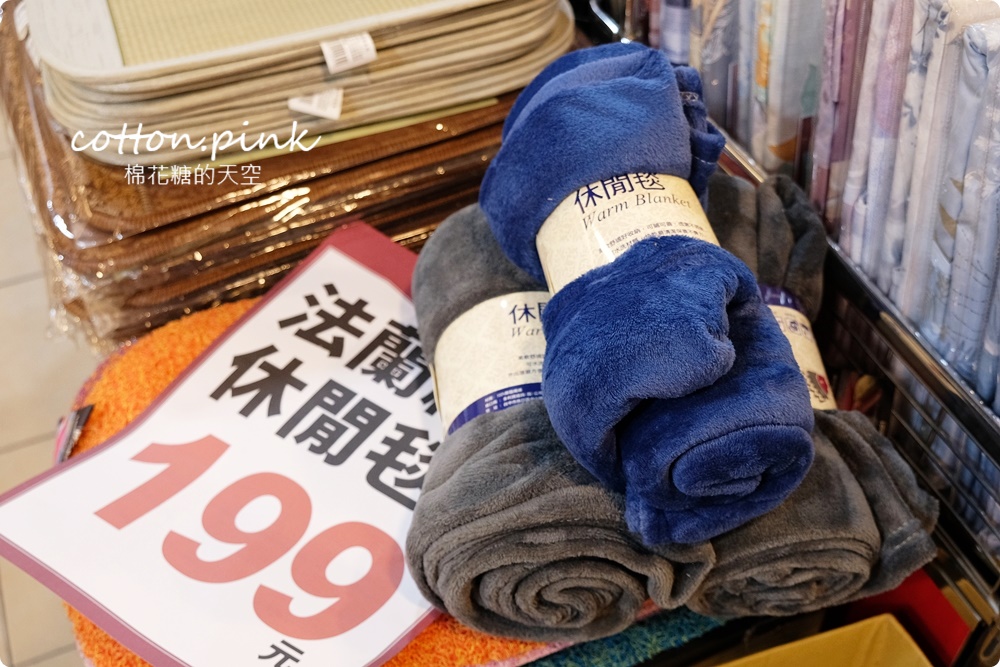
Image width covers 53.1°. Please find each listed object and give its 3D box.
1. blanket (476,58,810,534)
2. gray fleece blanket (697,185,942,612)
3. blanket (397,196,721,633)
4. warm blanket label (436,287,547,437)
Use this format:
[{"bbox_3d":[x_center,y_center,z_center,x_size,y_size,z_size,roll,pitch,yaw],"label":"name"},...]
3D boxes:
[{"bbox_3d":[0.087,-0.035,0.652,0.144,0.144,0.324,-9,52,-11],"label":"blanket"},{"bbox_3d":[0.201,0.028,0.769,0.165,0.150,0.342,-1,43,-1],"label":"gray fleece blanket"},{"bbox_3d":[0.027,0.049,0.746,0.171,0.161,0.318,-2,40,-2],"label":"blanket"},{"bbox_3d":[0.022,0.055,0.739,0.150,0.141,0.120,2,40,-6],"label":"warm blanket label"}]

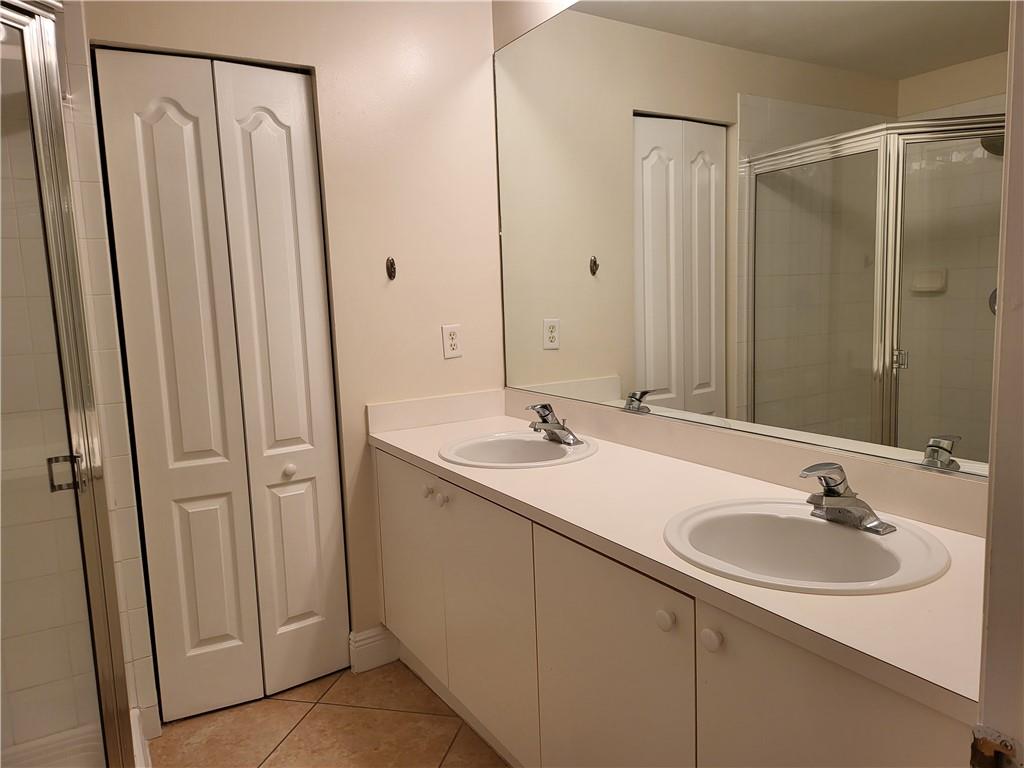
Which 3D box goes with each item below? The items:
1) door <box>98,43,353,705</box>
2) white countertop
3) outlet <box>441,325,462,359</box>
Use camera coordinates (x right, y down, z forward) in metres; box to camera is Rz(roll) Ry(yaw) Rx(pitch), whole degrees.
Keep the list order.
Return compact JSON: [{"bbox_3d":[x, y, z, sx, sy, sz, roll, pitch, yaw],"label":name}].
[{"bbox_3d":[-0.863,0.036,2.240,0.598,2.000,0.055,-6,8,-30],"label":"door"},{"bbox_3d":[0.265,0.255,1.714,0.554,0.037,2.052,-6,8,-30],"label":"white countertop"},{"bbox_3d":[-0.213,-0.153,2.565,0.071,0.115,0.009,-6,8,-30],"label":"outlet"}]

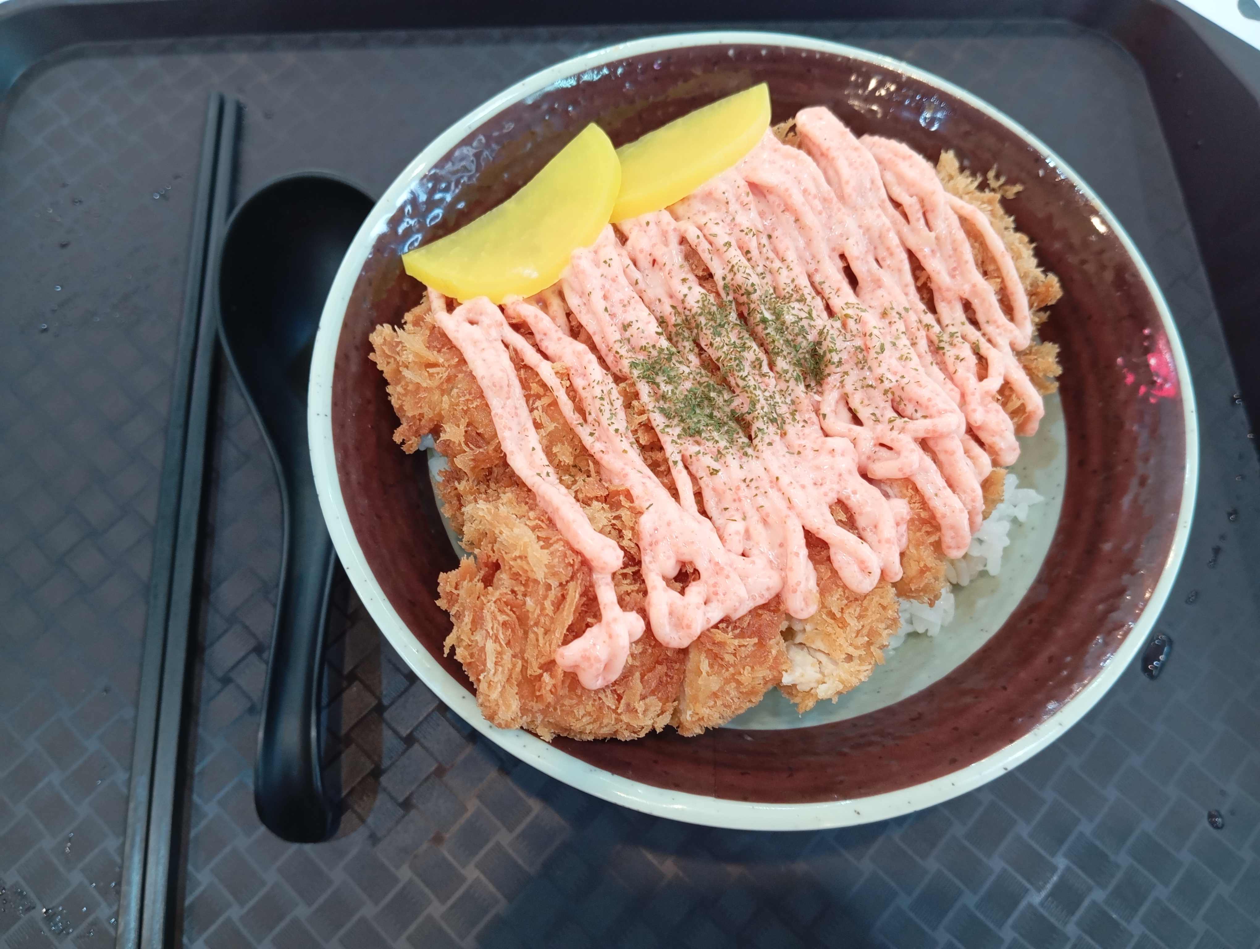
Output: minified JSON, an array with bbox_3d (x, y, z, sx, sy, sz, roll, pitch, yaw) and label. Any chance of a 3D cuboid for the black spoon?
[{"bbox_3d":[-0.084,-0.001,0.268,0.051,0.033,0.186,-5,68,-2],"label":"black spoon"}]

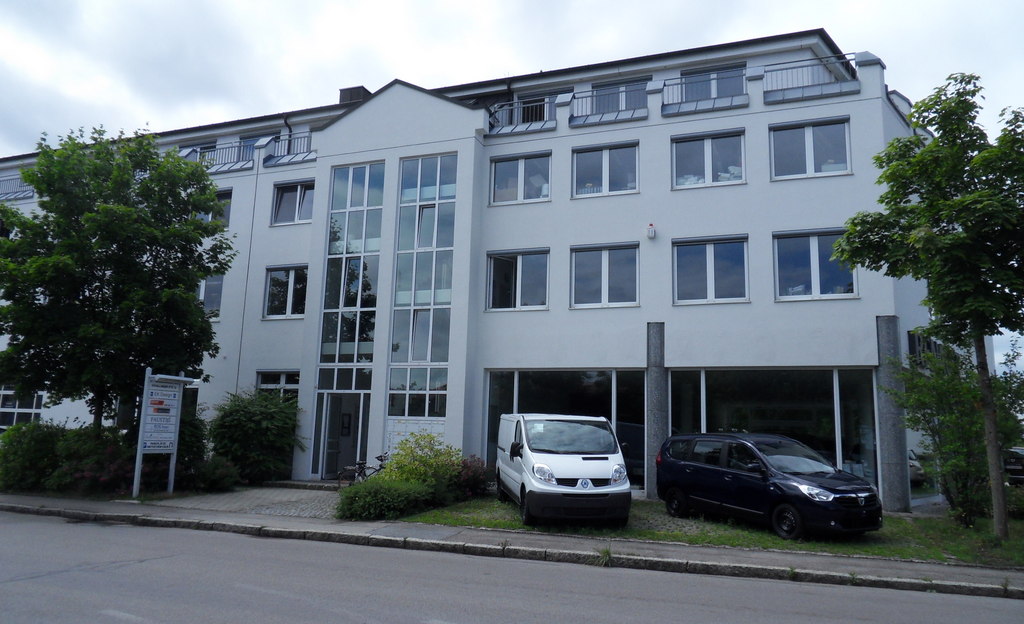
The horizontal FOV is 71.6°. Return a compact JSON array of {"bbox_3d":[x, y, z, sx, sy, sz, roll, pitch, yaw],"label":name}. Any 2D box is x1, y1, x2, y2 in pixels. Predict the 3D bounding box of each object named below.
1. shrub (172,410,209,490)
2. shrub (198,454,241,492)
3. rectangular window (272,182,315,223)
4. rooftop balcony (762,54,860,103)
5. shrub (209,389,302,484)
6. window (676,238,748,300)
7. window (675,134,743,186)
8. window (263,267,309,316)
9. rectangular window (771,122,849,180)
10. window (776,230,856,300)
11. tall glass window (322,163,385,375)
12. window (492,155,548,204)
[{"bbox_3d":[-8.233,3.522,18.404,1.200,1.921,1.200,6,-10,-23],"label":"shrub"},{"bbox_3d":[-7.257,3.994,17.782,0.969,0.834,1.000,5,-10,-21],"label":"shrub"},{"bbox_3d":[-6.745,-3.445,22.319,1.830,1.480,0.170,-2,-10,20],"label":"rectangular window"},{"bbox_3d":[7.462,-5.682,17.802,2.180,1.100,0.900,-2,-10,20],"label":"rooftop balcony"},{"bbox_3d":[-6.938,3.360,19.493,2.100,2.500,1.800,-2,-10,20],"label":"shrub"},{"bbox_3d":[5.376,-1.111,19.201,2.000,1.879,0.160,-2,-11,20],"label":"window"},{"bbox_3d":[5.464,-4.215,19.748,2.000,1.619,0.160,-2,-11,20],"label":"window"},{"bbox_3d":[-6.817,-0.605,21.845,1.830,1.700,0.170,-2,-10,20],"label":"window"},{"bbox_3d":[7.237,-3.938,17.221,1.830,1.480,0.170,-2,-10,20],"label":"rectangular window"},{"bbox_3d":[7.826,-1.197,18.314,2.000,1.879,0.160,-2,-11,20],"label":"window"},{"bbox_3d":[-4.586,-1.380,20.386,1.790,6.000,0.170,-2,-10,20],"label":"tall glass window"},{"bbox_3d":[0.269,-4.032,21.628,2.000,1.619,0.160,-2,-11,20],"label":"window"}]

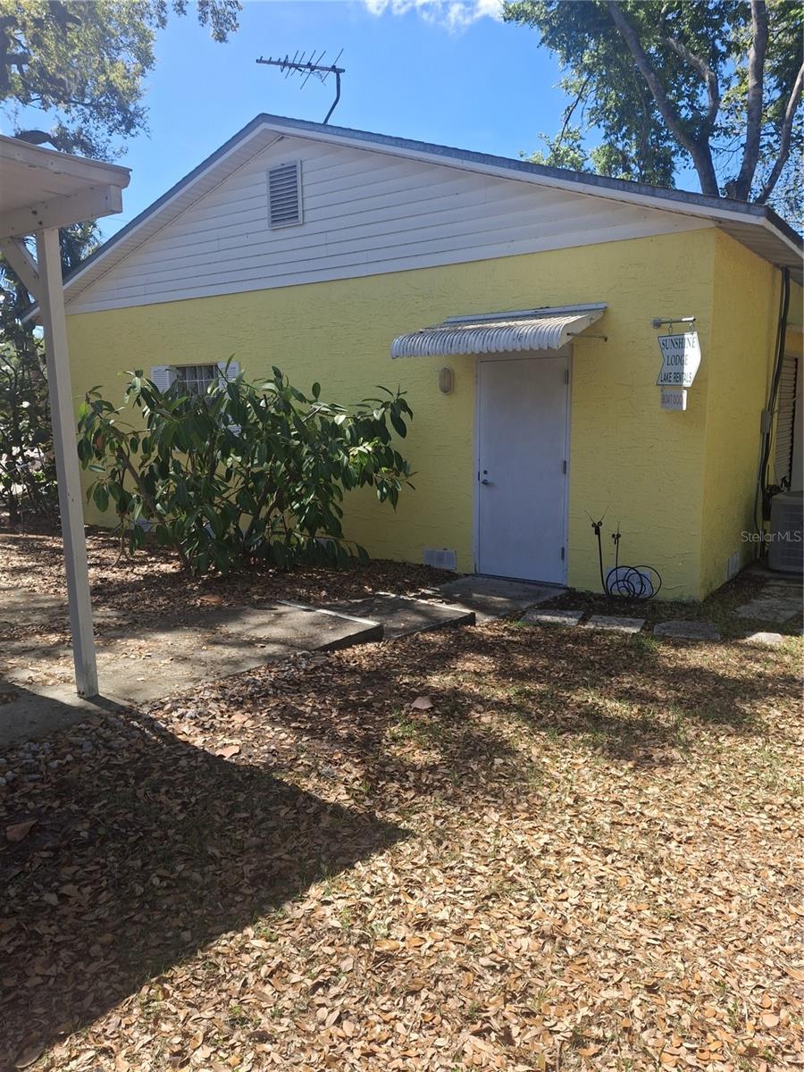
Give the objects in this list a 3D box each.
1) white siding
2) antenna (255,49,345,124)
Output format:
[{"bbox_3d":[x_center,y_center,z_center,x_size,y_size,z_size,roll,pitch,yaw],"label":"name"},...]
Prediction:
[{"bbox_3d":[-1.282,-3.589,8.587,9.000,1.600,0.090,5,11,33],"label":"white siding"},{"bbox_3d":[-1.095,-4.824,8.533,0.980,0.700,1.000,-4,9,-17],"label":"antenna"}]

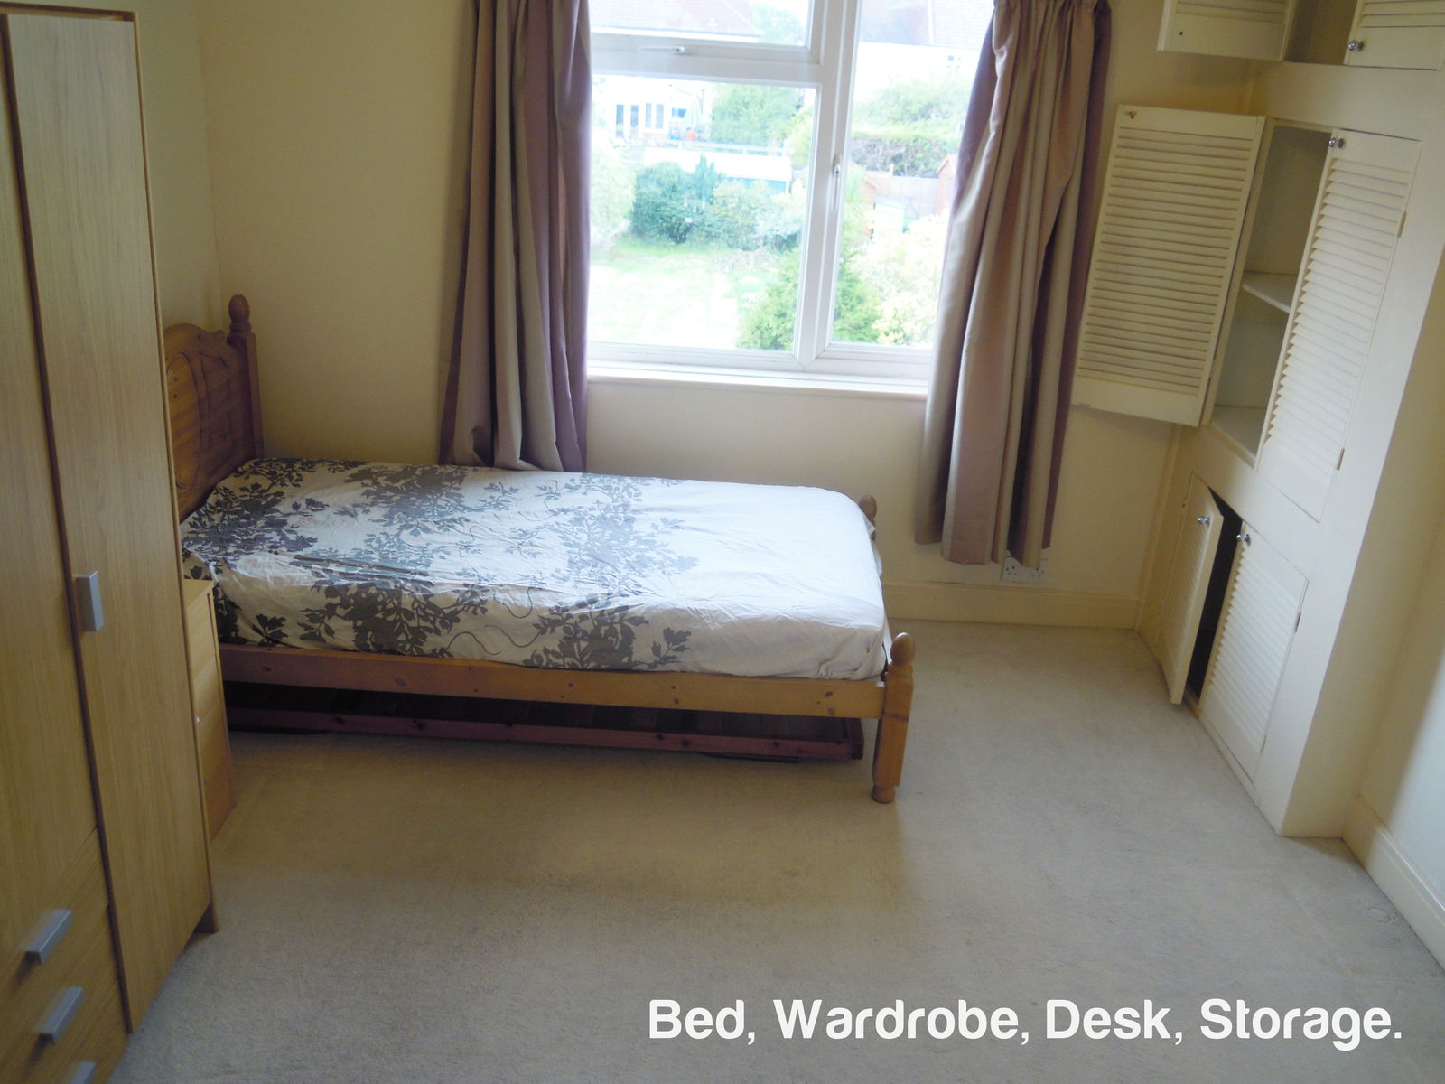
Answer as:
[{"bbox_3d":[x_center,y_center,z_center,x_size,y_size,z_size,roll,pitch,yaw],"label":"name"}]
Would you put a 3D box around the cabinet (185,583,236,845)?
[{"bbox_3d":[-1.331,0.411,2.476,0.400,0.578,0.390,4,21,-1],"label":"cabinet"}]

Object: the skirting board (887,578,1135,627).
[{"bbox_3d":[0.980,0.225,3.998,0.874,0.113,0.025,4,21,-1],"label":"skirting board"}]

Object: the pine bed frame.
[{"bbox_3d":[-0.527,-0.046,3.256,2.018,0.961,1.066,4,21,-1],"label":"pine bed frame"}]

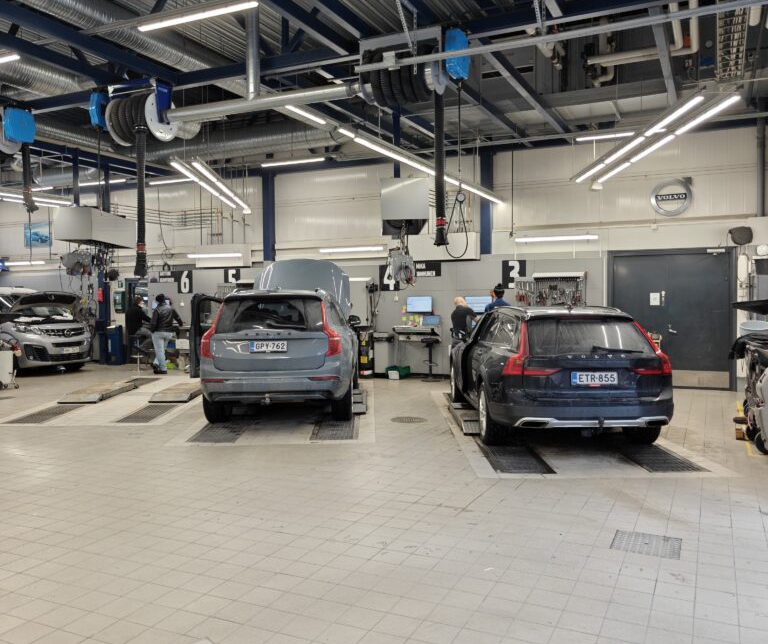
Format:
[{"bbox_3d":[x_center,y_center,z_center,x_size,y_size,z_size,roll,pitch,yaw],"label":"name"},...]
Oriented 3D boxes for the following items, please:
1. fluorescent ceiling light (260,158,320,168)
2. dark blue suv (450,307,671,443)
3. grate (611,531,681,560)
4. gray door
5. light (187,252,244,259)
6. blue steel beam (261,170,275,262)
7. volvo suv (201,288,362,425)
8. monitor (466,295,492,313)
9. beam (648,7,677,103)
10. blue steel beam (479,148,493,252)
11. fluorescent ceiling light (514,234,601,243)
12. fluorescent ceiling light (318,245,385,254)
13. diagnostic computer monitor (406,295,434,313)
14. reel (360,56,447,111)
[{"bbox_3d":[-1.915,-3.349,14.315,1.570,0.100,0.120,1,2,25],"label":"fluorescent ceiling light"},{"bbox_3d":[2.000,0.530,8.830,1.950,1.540,4.940,0,2,0],"label":"dark blue suv"},{"bbox_3d":[1.717,1.456,4.441,0.410,0.020,0.400,0,2,26],"label":"grate"},{"bbox_3d":[5.186,-0.056,12.371,2.100,2.500,0.120,1,2,25],"label":"gray door"},{"bbox_3d":[-3.829,-1.508,15.383,1.540,0.100,0.100,0,2,26],"label":"light"},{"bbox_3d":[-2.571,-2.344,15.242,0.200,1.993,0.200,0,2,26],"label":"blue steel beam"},{"bbox_3d":[-1.410,0.376,10.490,1.970,1.770,4.950,-1,2,-1],"label":"volvo suv"},{"bbox_3d":[1.904,-0.339,13.563,0.560,0.340,0.070,1,2,25],"label":"monitor"},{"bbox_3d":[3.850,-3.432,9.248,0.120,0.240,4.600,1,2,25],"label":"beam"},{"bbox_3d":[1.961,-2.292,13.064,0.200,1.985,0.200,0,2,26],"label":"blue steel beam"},{"bbox_3d":[3.243,-1.564,12.790,1.570,0.100,0.110,1,2,25],"label":"fluorescent ceiling light"},{"bbox_3d":[-0.691,-1.538,14.349,1.540,0.100,0.100,0,2,26],"label":"fluorescent ceiling light"},{"bbox_3d":[0.709,-0.341,13.526,0.550,0.335,0.060,0,2,26],"label":"diagnostic computer monitor"},{"bbox_3d":[0.224,-2.796,7.814,0.840,0.620,0.620,1,2,25],"label":"reel"}]

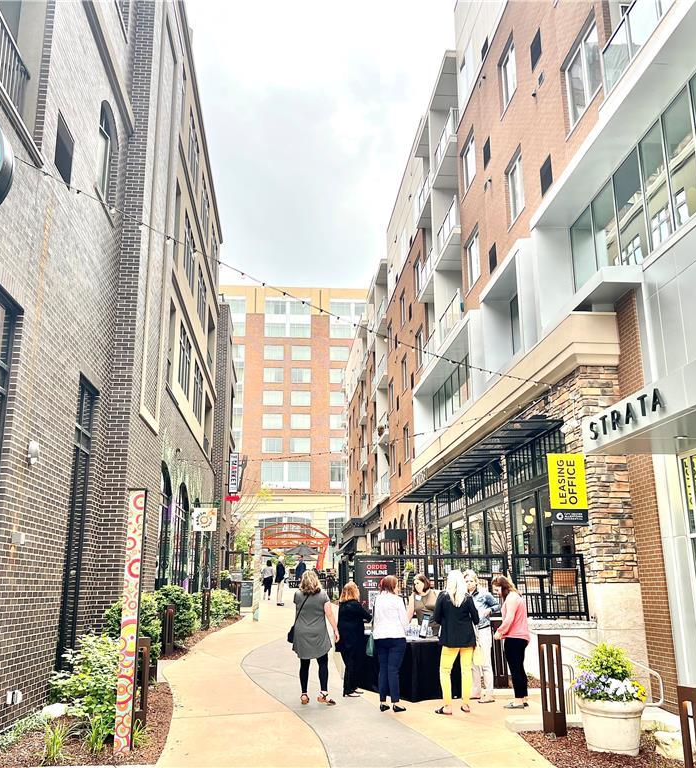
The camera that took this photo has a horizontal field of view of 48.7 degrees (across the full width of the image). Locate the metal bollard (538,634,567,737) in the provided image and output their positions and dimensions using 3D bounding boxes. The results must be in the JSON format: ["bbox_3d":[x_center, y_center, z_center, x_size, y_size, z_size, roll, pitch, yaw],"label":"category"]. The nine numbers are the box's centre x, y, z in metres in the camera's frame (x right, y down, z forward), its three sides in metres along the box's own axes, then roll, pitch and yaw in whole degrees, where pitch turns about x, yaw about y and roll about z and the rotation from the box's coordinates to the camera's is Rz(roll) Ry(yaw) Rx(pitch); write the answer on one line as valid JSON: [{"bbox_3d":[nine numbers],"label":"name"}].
[{"bbox_3d":[2.024,2.971,7.618,0.153,0.933,0.153,8,-17,-30],"label":"metal bollard"}]

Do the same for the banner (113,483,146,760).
[{"bbox_3d":[-2.131,2.279,7.564,0.152,2.469,0.135,1,-15,-5],"label":"banner"}]

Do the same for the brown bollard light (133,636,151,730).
[{"bbox_3d":[-2.296,3.304,8.523,0.155,0.941,0.155,1,-15,-5],"label":"brown bollard light"}]

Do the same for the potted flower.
[{"bbox_3d":[2.617,3.068,7.668,0.740,0.980,0.730,1,-15,-5],"label":"potted flower"}]

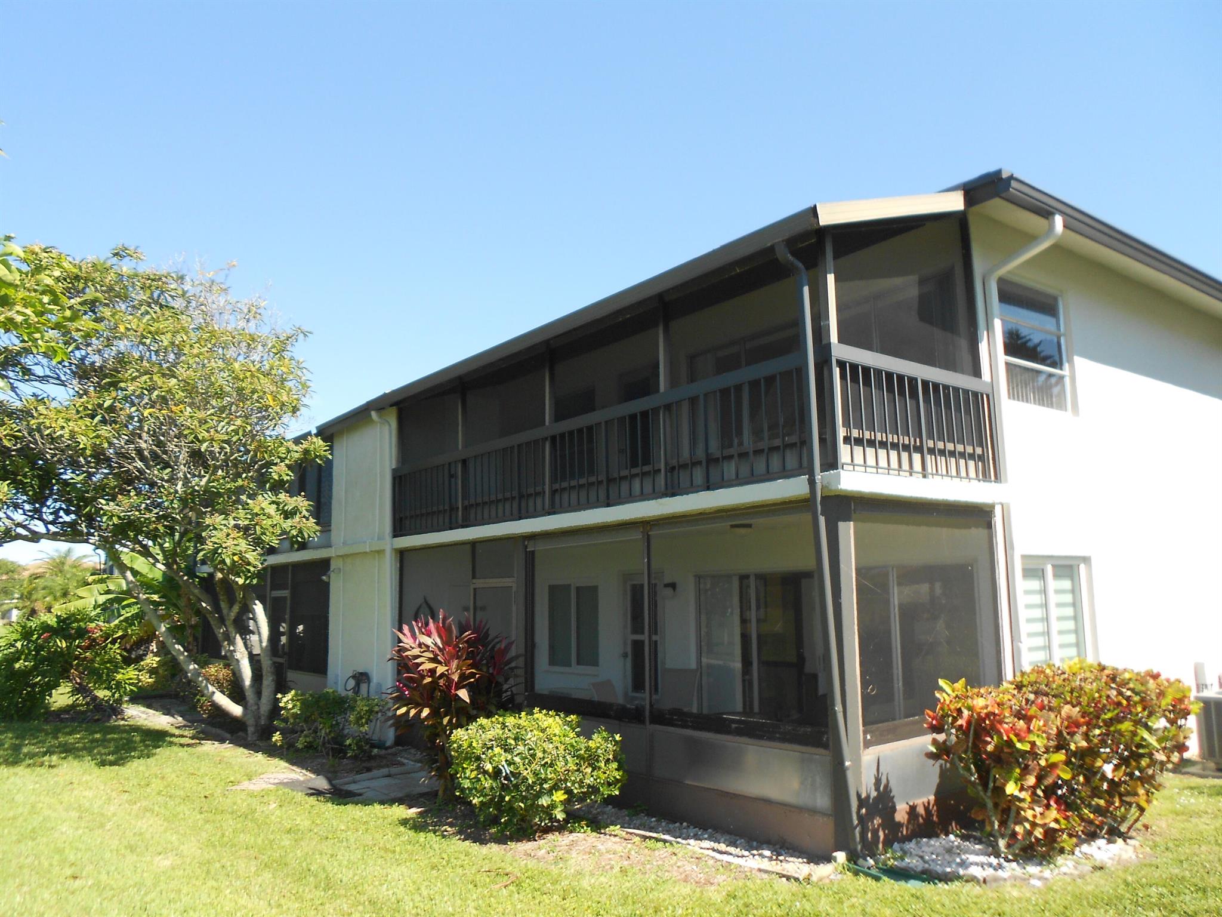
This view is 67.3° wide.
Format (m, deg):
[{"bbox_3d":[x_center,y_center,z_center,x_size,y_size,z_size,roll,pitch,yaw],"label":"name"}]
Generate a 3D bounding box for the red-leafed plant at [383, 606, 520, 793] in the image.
[{"bbox_3d":[-1.529,2.424,9.262,1.250,1.800,1.300,-1,-9,0],"label":"red-leafed plant"}]

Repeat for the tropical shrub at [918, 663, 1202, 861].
[{"bbox_3d":[3.363,2.216,6.935,1.900,1.320,1.420,6,-11,-37],"label":"tropical shrub"}]

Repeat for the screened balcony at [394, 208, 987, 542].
[{"bbox_3d":[0.230,-0.484,10.971,2.420,2.420,7.850,6,-11,-37],"label":"screened balcony"}]

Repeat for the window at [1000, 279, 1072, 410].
[{"bbox_3d":[4.308,-1.103,9.292,1.260,1.250,0.120,6,-11,-37],"label":"window"}]

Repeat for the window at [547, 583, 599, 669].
[{"bbox_3d":[-0.577,2.487,13.738,0.120,1.260,1.330,6,-11,-37],"label":"window"}]

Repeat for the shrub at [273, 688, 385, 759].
[{"bbox_3d":[-3.518,3.312,11.565,1.150,0.830,1.400,6,-11,-37],"label":"shrub"}]

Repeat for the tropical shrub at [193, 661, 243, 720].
[{"bbox_3d":[-6.647,3.913,15.548,0.850,0.970,0.900,6,-11,-37],"label":"tropical shrub"}]

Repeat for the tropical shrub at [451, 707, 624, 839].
[{"bbox_3d":[-0.606,2.611,7.762,1.300,0.940,1.380,-1,-9,0],"label":"tropical shrub"}]

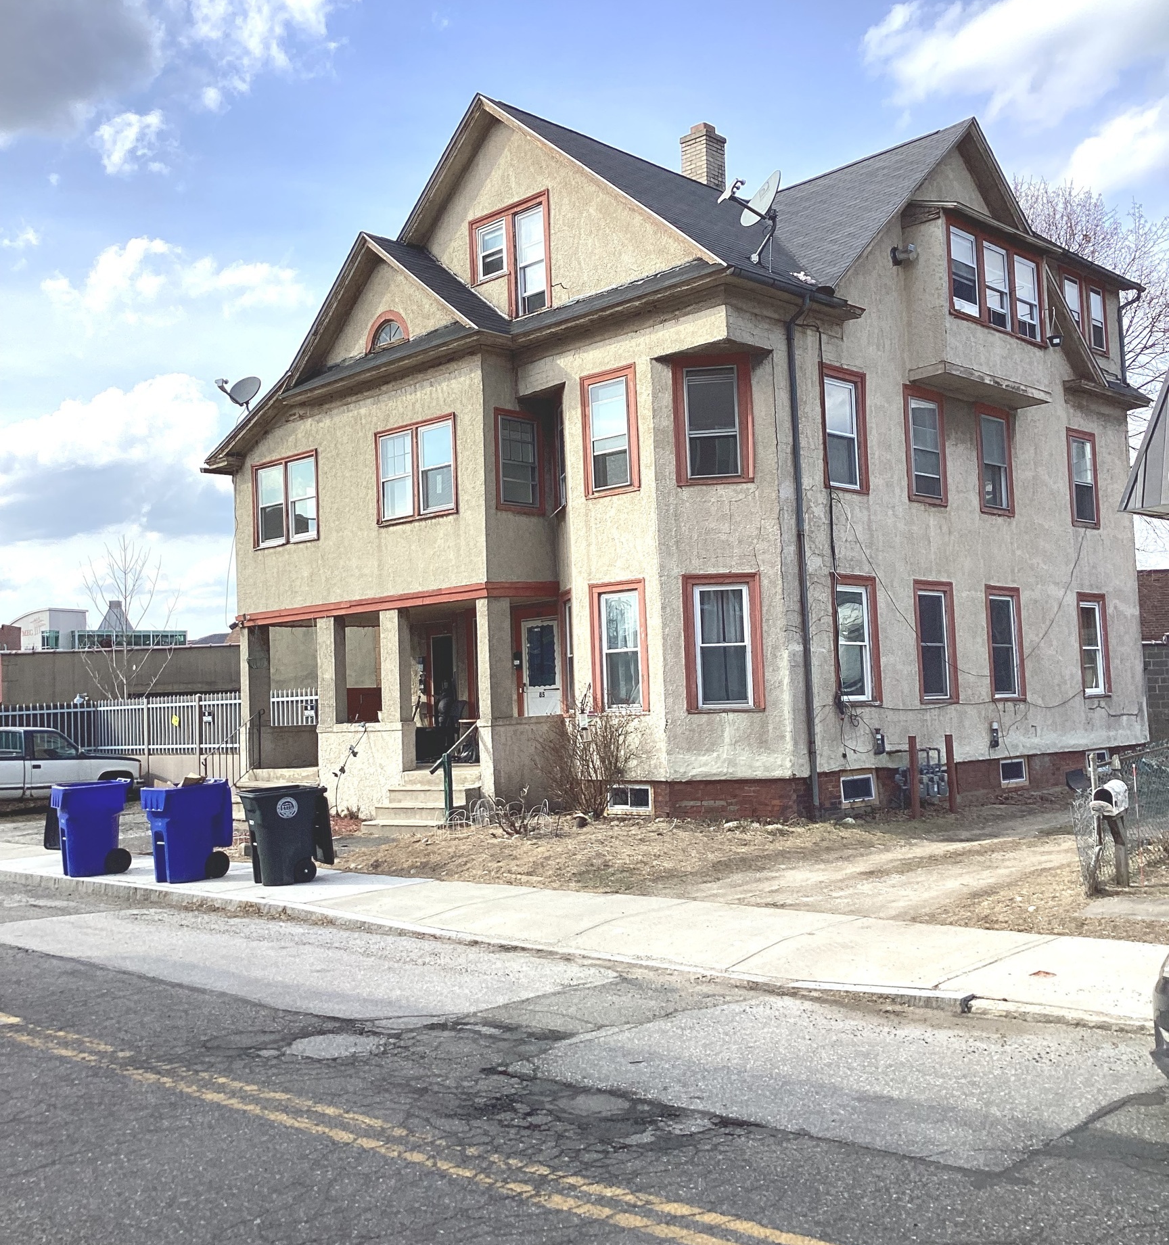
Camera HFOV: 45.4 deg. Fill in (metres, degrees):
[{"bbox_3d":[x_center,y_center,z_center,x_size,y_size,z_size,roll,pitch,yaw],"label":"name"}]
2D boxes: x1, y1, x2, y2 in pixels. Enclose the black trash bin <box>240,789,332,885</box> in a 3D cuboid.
[{"bbox_3d":[-3.200,2.267,14.975,0.850,1.020,0.620,0,-4,-31],"label":"black trash bin"}]

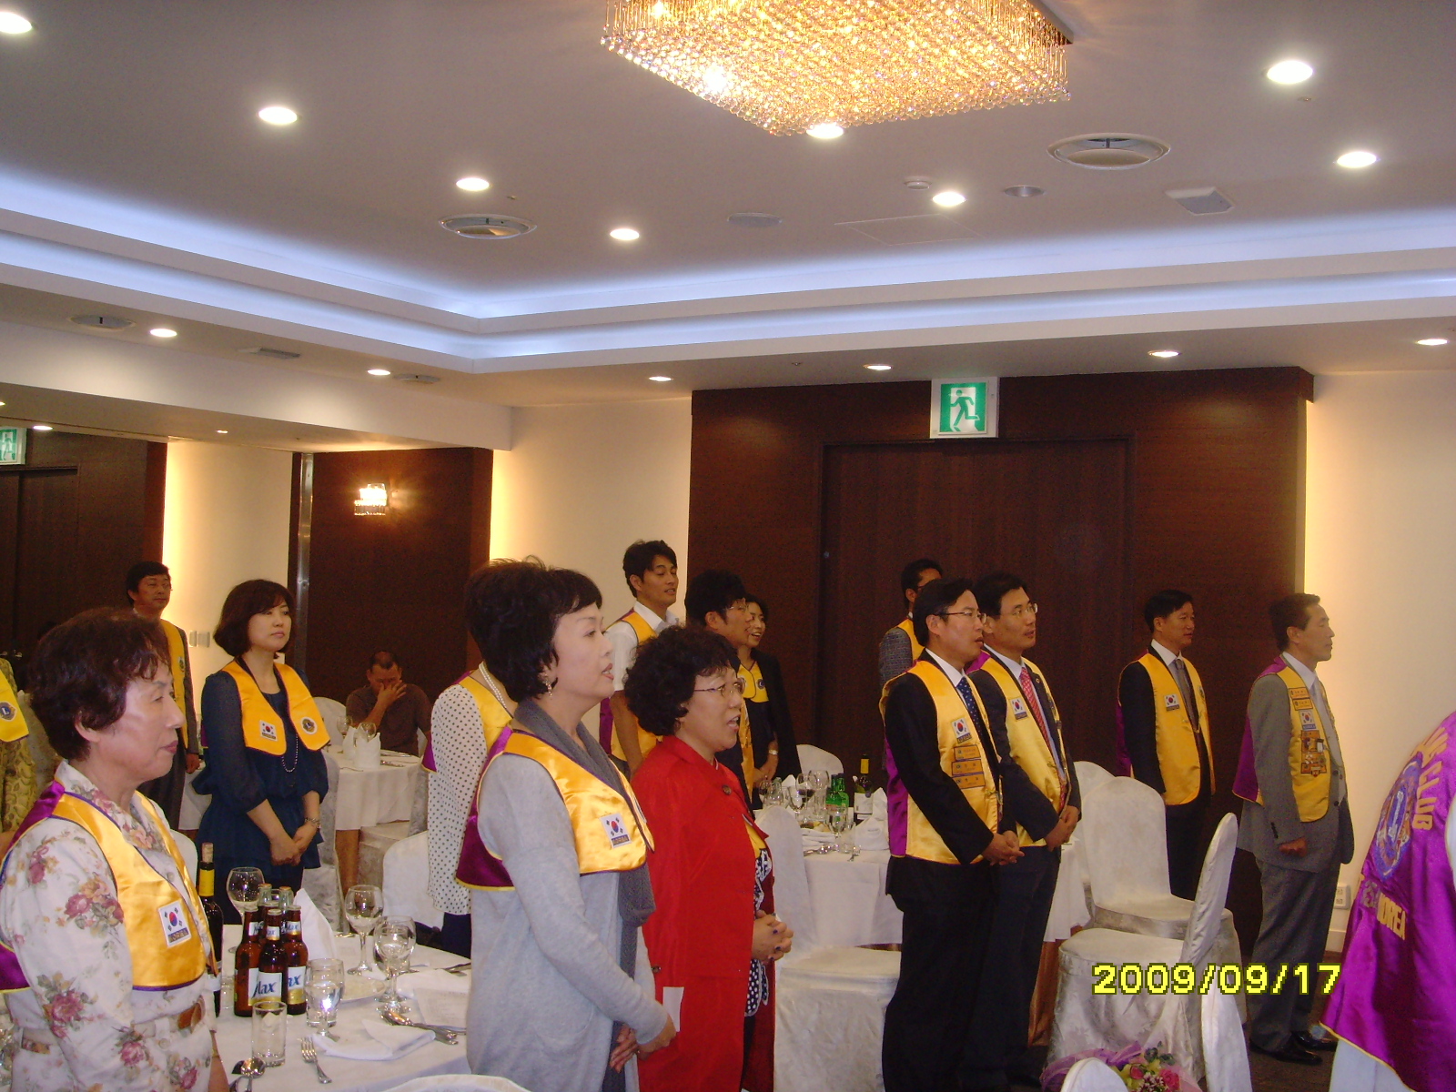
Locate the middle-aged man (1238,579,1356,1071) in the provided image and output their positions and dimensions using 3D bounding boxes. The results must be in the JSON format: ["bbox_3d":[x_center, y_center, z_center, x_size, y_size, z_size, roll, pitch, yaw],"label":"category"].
[{"bbox_3d":[2.063,1.012,5.980,0.340,1.670,0.520,1,-2,34],"label":"middle-aged man"}]

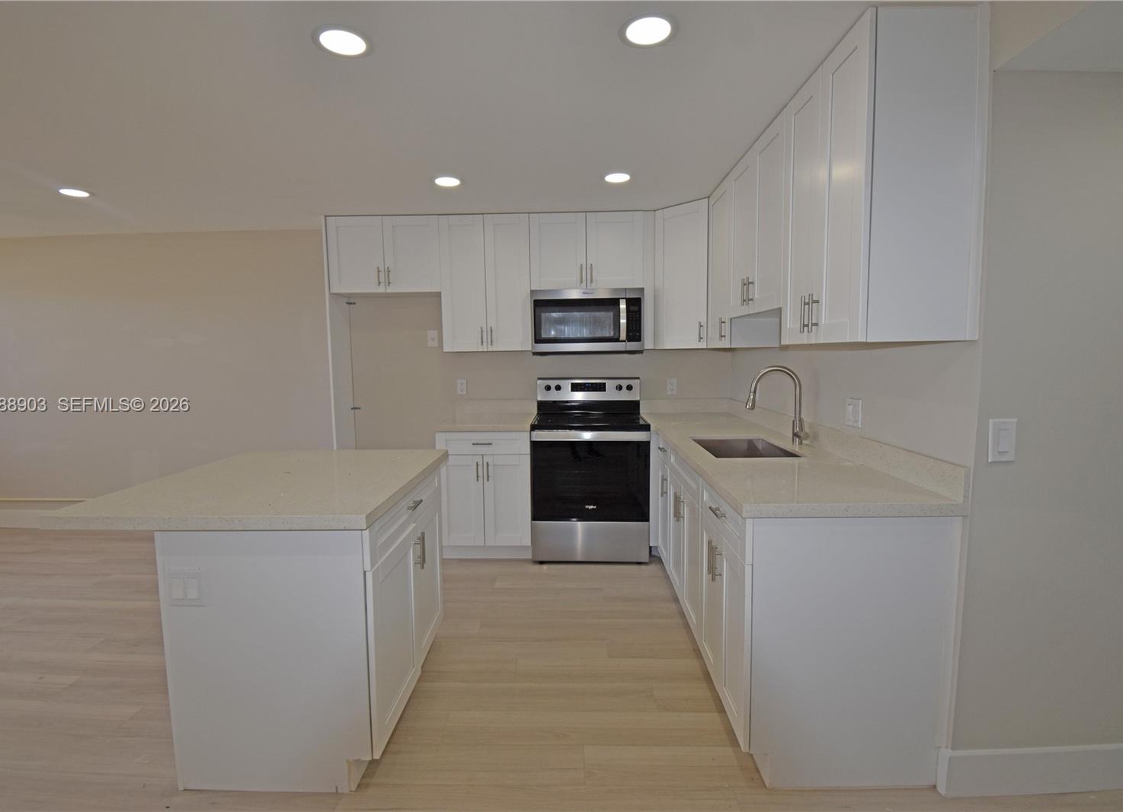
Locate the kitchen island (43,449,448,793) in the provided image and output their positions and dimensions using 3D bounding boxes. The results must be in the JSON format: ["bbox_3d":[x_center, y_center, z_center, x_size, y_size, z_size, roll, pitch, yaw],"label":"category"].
[{"bbox_3d":[-1.095,0.740,2.112,1.007,0.905,1.016,-1,6,2],"label":"kitchen island"}]

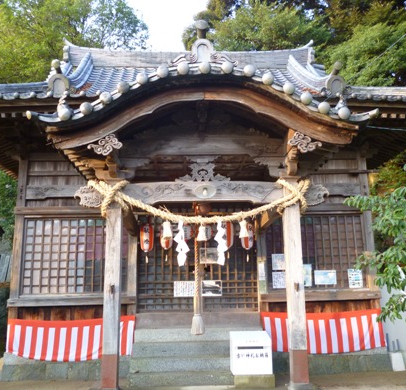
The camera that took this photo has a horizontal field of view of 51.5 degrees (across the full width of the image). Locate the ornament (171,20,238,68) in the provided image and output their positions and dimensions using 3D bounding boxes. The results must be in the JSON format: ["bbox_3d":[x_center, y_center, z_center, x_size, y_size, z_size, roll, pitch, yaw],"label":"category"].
[{"bbox_3d":[0.009,-1.521,4.291,0.683,0.423,0.280,-1,-10,-2],"label":"ornament"}]

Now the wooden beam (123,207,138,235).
[{"bbox_3d":[-1.015,0.329,5.556,0.140,0.260,1.450,-1,-10,-2],"label":"wooden beam"}]

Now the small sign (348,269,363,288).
[{"bbox_3d":[2.294,1.261,6.318,0.210,0.285,0.015,-1,-10,-2],"label":"small sign"}]

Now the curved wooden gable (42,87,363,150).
[{"bbox_3d":[0.009,-0.768,4.155,2.977,0.618,0.180,-1,-10,-2],"label":"curved wooden gable"}]

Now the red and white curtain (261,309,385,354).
[{"bbox_3d":[1.756,1.973,6.074,1.767,0.587,0.140,-1,-10,-2],"label":"red and white curtain"}]

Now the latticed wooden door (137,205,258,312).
[{"bbox_3d":[-0.087,0.926,6.357,1.780,1.630,0.070,-1,-10,-2],"label":"latticed wooden door"}]

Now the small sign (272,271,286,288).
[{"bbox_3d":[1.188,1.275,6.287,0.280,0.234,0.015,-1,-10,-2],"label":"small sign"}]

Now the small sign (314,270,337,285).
[{"bbox_3d":[1.841,1.241,6.310,0.315,0.210,0.015,-1,-10,-2],"label":"small sign"}]

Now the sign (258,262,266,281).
[{"bbox_3d":[0.879,1.137,6.253,0.088,0.260,0.012,-1,-10,-2],"label":"sign"}]

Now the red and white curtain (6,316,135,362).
[{"bbox_3d":[-1.879,2.045,5.964,1.789,0.587,0.140,-1,-10,-2],"label":"red and white curtain"}]

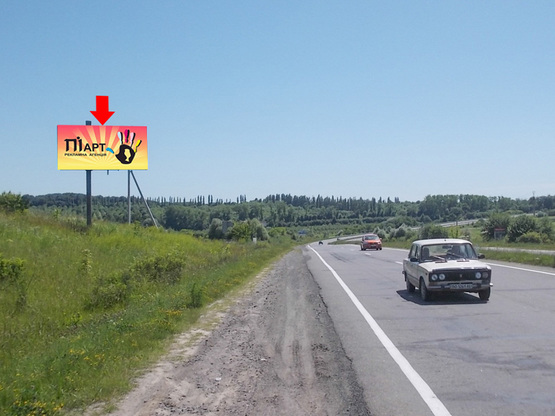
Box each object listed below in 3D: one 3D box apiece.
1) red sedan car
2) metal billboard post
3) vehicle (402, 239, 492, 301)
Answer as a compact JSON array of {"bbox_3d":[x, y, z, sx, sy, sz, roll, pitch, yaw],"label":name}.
[{"bbox_3d":[9.000,3.280,58.200,1.760,1.530,4.200,-1,-2,3],"label":"red sedan car"},{"bbox_3d":[-12.780,-2.280,41.400,0.340,7.300,0.340,-1,-2,-7],"label":"metal billboard post"},{"bbox_3d":[4.460,1.620,16.450,1.620,1.440,4.150,-1,-2,4],"label":"vehicle"}]

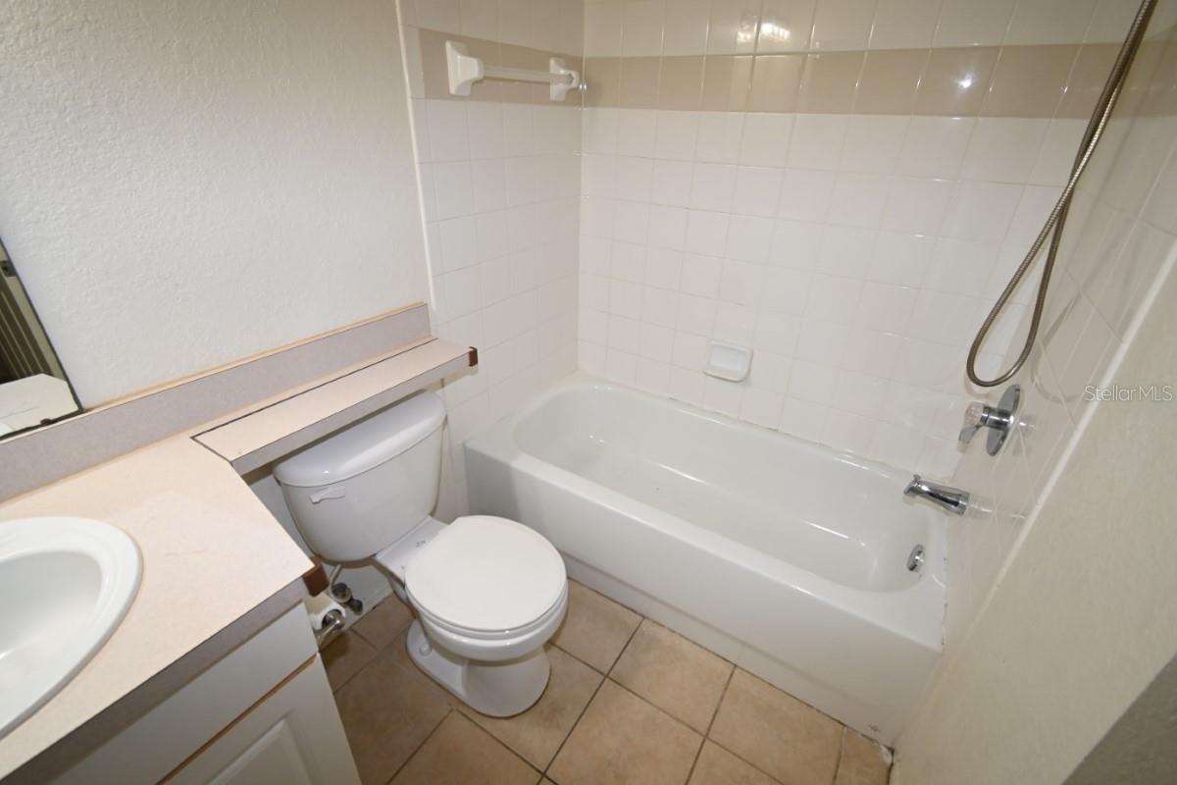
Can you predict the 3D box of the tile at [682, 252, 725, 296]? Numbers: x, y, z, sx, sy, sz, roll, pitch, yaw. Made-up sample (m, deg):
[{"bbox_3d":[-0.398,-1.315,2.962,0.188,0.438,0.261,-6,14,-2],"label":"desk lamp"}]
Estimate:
[{"bbox_3d":[0.434,-0.448,1.877,0.153,0.153,0.010,17,33,26],"label":"tile"}]

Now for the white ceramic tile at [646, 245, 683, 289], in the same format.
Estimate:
[{"bbox_3d":[0.300,-0.491,1.945,0.153,0.153,0.010,17,33,26],"label":"white ceramic tile"}]

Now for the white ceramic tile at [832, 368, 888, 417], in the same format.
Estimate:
[{"bbox_3d":[0.941,-0.001,1.718,0.153,0.152,0.010,18,32,28],"label":"white ceramic tile"}]

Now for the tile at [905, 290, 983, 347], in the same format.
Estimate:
[{"bbox_3d":[1.082,-0.231,1.505,0.152,0.152,0.008,18,32,27],"label":"tile"}]

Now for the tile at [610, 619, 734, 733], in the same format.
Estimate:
[{"bbox_3d":[0.246,0.829,1.456,0.300,0.010,0.231,18,32,28],"label":"tile"}]

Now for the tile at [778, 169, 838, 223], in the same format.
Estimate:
[{"bbox_3d":[0.708,-0.636,1.592,0.153,0.153,0.010,17,33,26],"label":"tile"}]

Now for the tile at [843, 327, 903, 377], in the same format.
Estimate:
[{"bbox_3d":[0.946,-0.137,1.647,0.153,0.152,0.010,18,32,28],"label":"tile"}]

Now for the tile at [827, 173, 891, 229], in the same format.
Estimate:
[{"bbox_3d":[0.830,-0.587,1.508,0.152,0.152,0.009,18,32,27],"label":"tile"}]

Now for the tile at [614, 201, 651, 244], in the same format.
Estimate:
[{"bbox_3d":[0.167,-0.655,1.914,0.152,0.152,0.010,17,32,26],"label":"tile"}]

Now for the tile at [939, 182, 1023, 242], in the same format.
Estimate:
[{"bbox_3d":[1.088,-0.503,1.361,0.152,0.152,0.008,18,32,27],"label":"tile"}]

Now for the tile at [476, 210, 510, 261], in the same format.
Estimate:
[{"bbox_3d":[-0.317,-0.520,1.627,0.010,0.152,0.153,18,32,28],"label":"tile"}]

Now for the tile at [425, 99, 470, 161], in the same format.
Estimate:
[{"bbox_3d":[-0.382,-0.713,1.343,0.010,0.152,0.152,17,32,26],"label":"tile"}]

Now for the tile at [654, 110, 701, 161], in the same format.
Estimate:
[{"bbox_3d":[0.310,-0.890,1.709,0.152,0.152,0.009,18,32,27],"label":"tile"}]

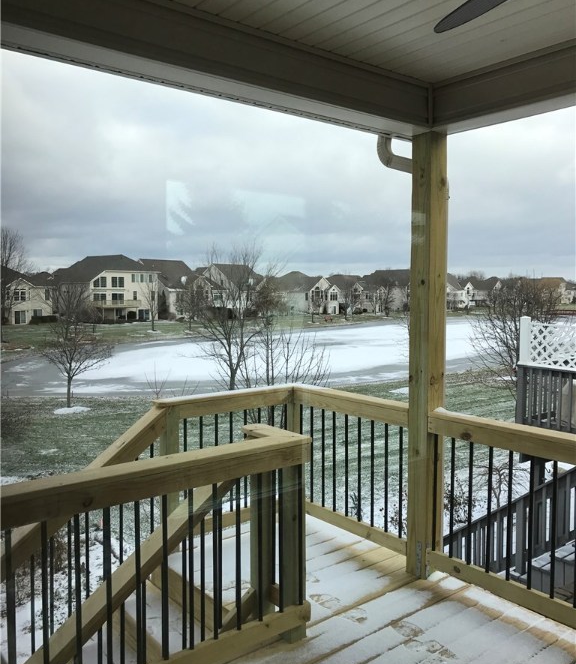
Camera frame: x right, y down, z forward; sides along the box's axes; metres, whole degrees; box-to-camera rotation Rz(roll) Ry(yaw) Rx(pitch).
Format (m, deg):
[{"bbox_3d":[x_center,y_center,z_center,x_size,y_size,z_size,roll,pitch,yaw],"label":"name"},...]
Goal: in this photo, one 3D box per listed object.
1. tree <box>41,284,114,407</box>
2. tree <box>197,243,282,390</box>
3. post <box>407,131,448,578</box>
[{"bbox_3d":[-9.599,0.640,28.141,3.373,5.569,3.272,-1,4,-19],"label":"tree"},{"bbox_3d":[-2.307,-0.361,28.667,3.909,7.485,3.791,0,4,-5],"label":"tree"},{"bbox_3d":[0.781,0.148,3.488,0.140,2.460,0.140,-3,5,-38],"label":"post"}]

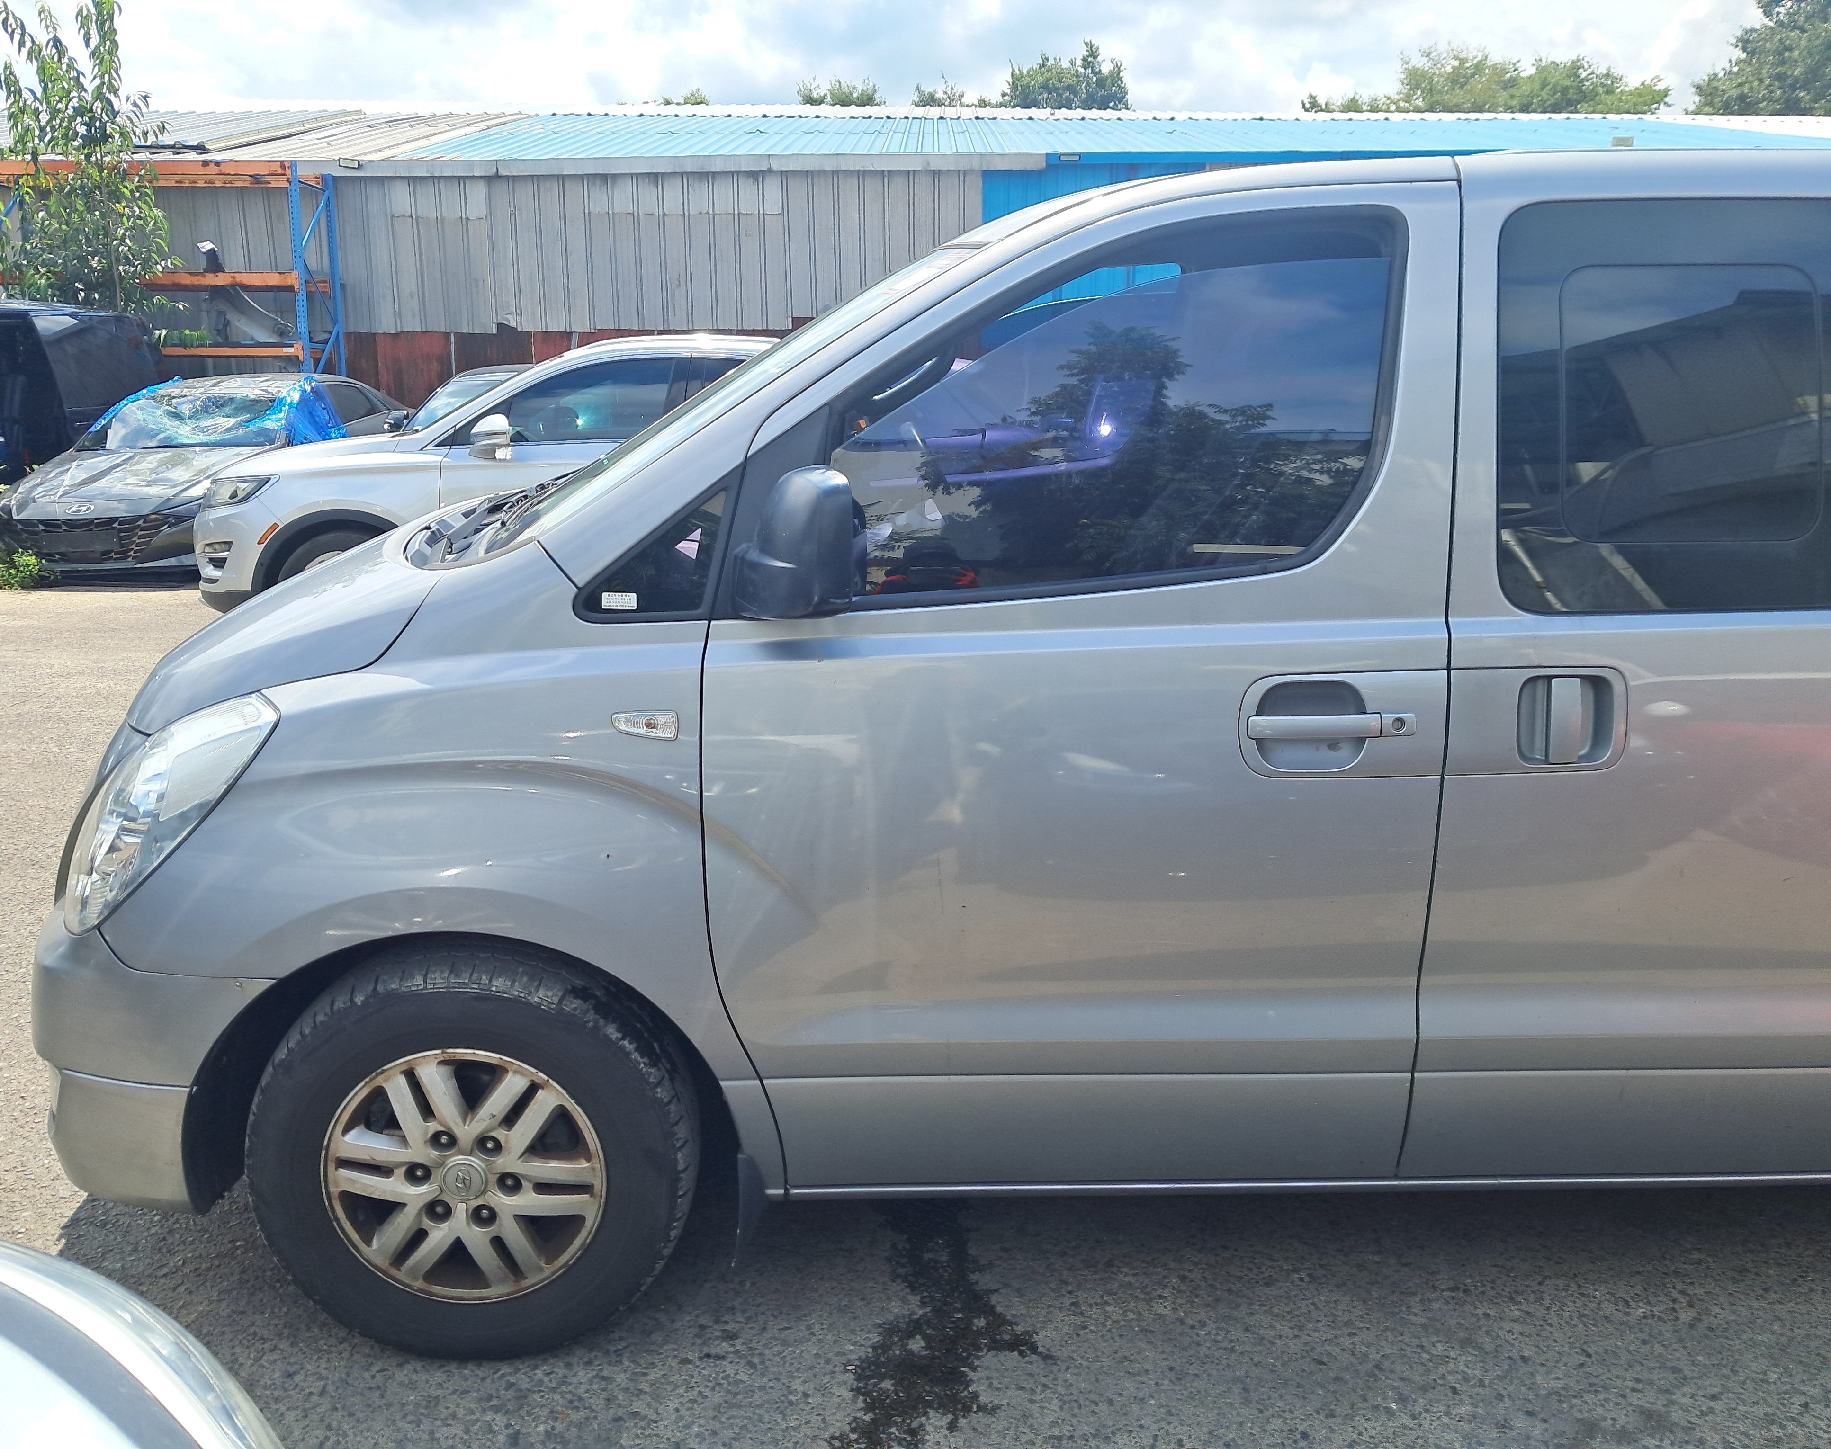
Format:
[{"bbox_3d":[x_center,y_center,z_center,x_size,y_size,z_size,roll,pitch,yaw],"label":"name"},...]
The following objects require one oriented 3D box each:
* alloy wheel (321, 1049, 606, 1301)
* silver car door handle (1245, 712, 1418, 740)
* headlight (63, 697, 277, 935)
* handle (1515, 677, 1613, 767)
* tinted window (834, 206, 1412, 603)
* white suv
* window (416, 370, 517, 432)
[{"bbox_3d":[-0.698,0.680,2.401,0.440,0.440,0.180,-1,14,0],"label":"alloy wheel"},{"bbox_3d":[0.586,0.002,2.126,0.238,0.042,0.045,-1,14,0],"label":"silver car door handle"},{"bbox_3d":[-1.169,0.137,2.387,0.500,0.430,0.370,-2,14,-6],"label":"headlight"},{"bbox_3d":[0.924,-0.006,2.151,0.132,0.130,0.050,-1,14,0],"label":"handle"},{"bbox_3d":[0.265,-0.446,2.105,0.830,0.550,0.070,-1,2,0],"label":"tinted window"},{"bbox_3d":[-1.647,-1.338,8.464,4.552,1.655,1.950,-4,14,-12],"label":"white suv"},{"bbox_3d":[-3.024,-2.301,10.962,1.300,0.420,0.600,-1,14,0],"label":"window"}]

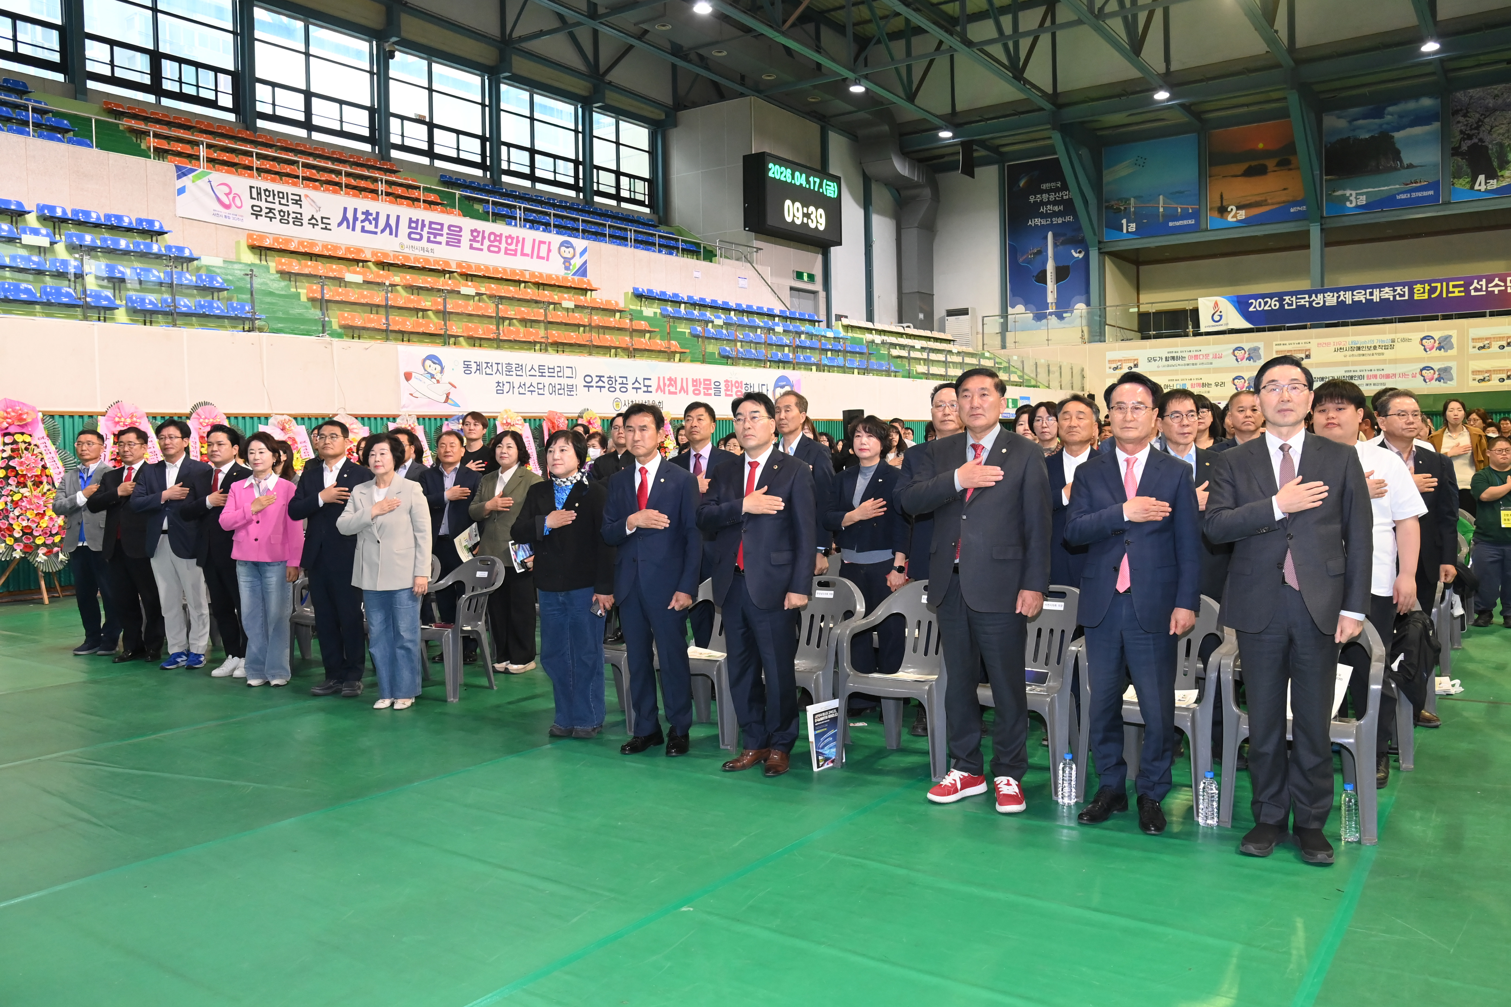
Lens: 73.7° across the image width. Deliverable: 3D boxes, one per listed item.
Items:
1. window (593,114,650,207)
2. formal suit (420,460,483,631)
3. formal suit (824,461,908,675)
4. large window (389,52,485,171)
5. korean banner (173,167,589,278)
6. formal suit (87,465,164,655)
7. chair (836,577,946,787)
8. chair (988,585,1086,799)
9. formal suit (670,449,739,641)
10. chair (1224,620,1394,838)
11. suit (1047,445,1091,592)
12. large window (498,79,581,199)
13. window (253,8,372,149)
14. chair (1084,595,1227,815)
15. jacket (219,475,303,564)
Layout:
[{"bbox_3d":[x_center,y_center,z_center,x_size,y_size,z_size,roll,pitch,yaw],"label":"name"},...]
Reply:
[{"bbox_3d":[-4.378,-11.209,33.345,0.200,2.822,2.620,1,4,38],"label":"window"},{"bbox_3d":[-2.113,0.374,7.000,0.530,1.330,0.340,0,4,18],"label":"formal suit"},{"bbox_3d":[0.619,0.441,5.531,0.460,1.300,0.290,0,3,24],"label":"formal suit"},{"bbox_3d":[-9.089,-11.176,28.900,0.150,3.100,3.350,2,5,36],"label":"large window"},{"bbox_3d":[-7.100,-5.739,21.100,0.060,0.900,9.900,2,5,36],"label":"korean banner"},{"bbox_3d":[-4.763,0.400,7.616,0.470,1.430,0.300,0,3,22],"label":"formal suit"},{"bbox_3d":[0.747,0.795,4.749,0.560,0.810,0.560,1,3,31],"label":"chair"},{"bbox_3d":[1.184,0.813,4.490,0.550,0.810,0.540,0,3,32],"label":"chair"},{"bbox_3d":[-0.298,0.364,5.920,0.560,1.440,0.340,1,4,27],"label":"formal suit"},{"bbox_3d":[2.122,0.816,3.943,0.550,0.810,0.540,0,3,29],"label":"chair"},{"bbox_3d":[1.588,0.095,4.972,0.520,0.750,0.330,0,3,27],"label":"suit"},{"bbox_3d":[-6.505,-10.978,30.500,0.150,2.900,3.100,1,3,39],"label":"large window"},{"bbox_3d":[-10.901,-10.471,25.120,0.200,2.863,3.119,1,4,38],"label":"window"},{"bbox_3d":[1.672,0.805,4.185,0.560,0.810,0.560,1,4,32],"label":"chair"},{"bbox_3d":[-3.230,0.109,6.576,0.540,0.600,0.350,-1,4,10],"label":"jacket"}]

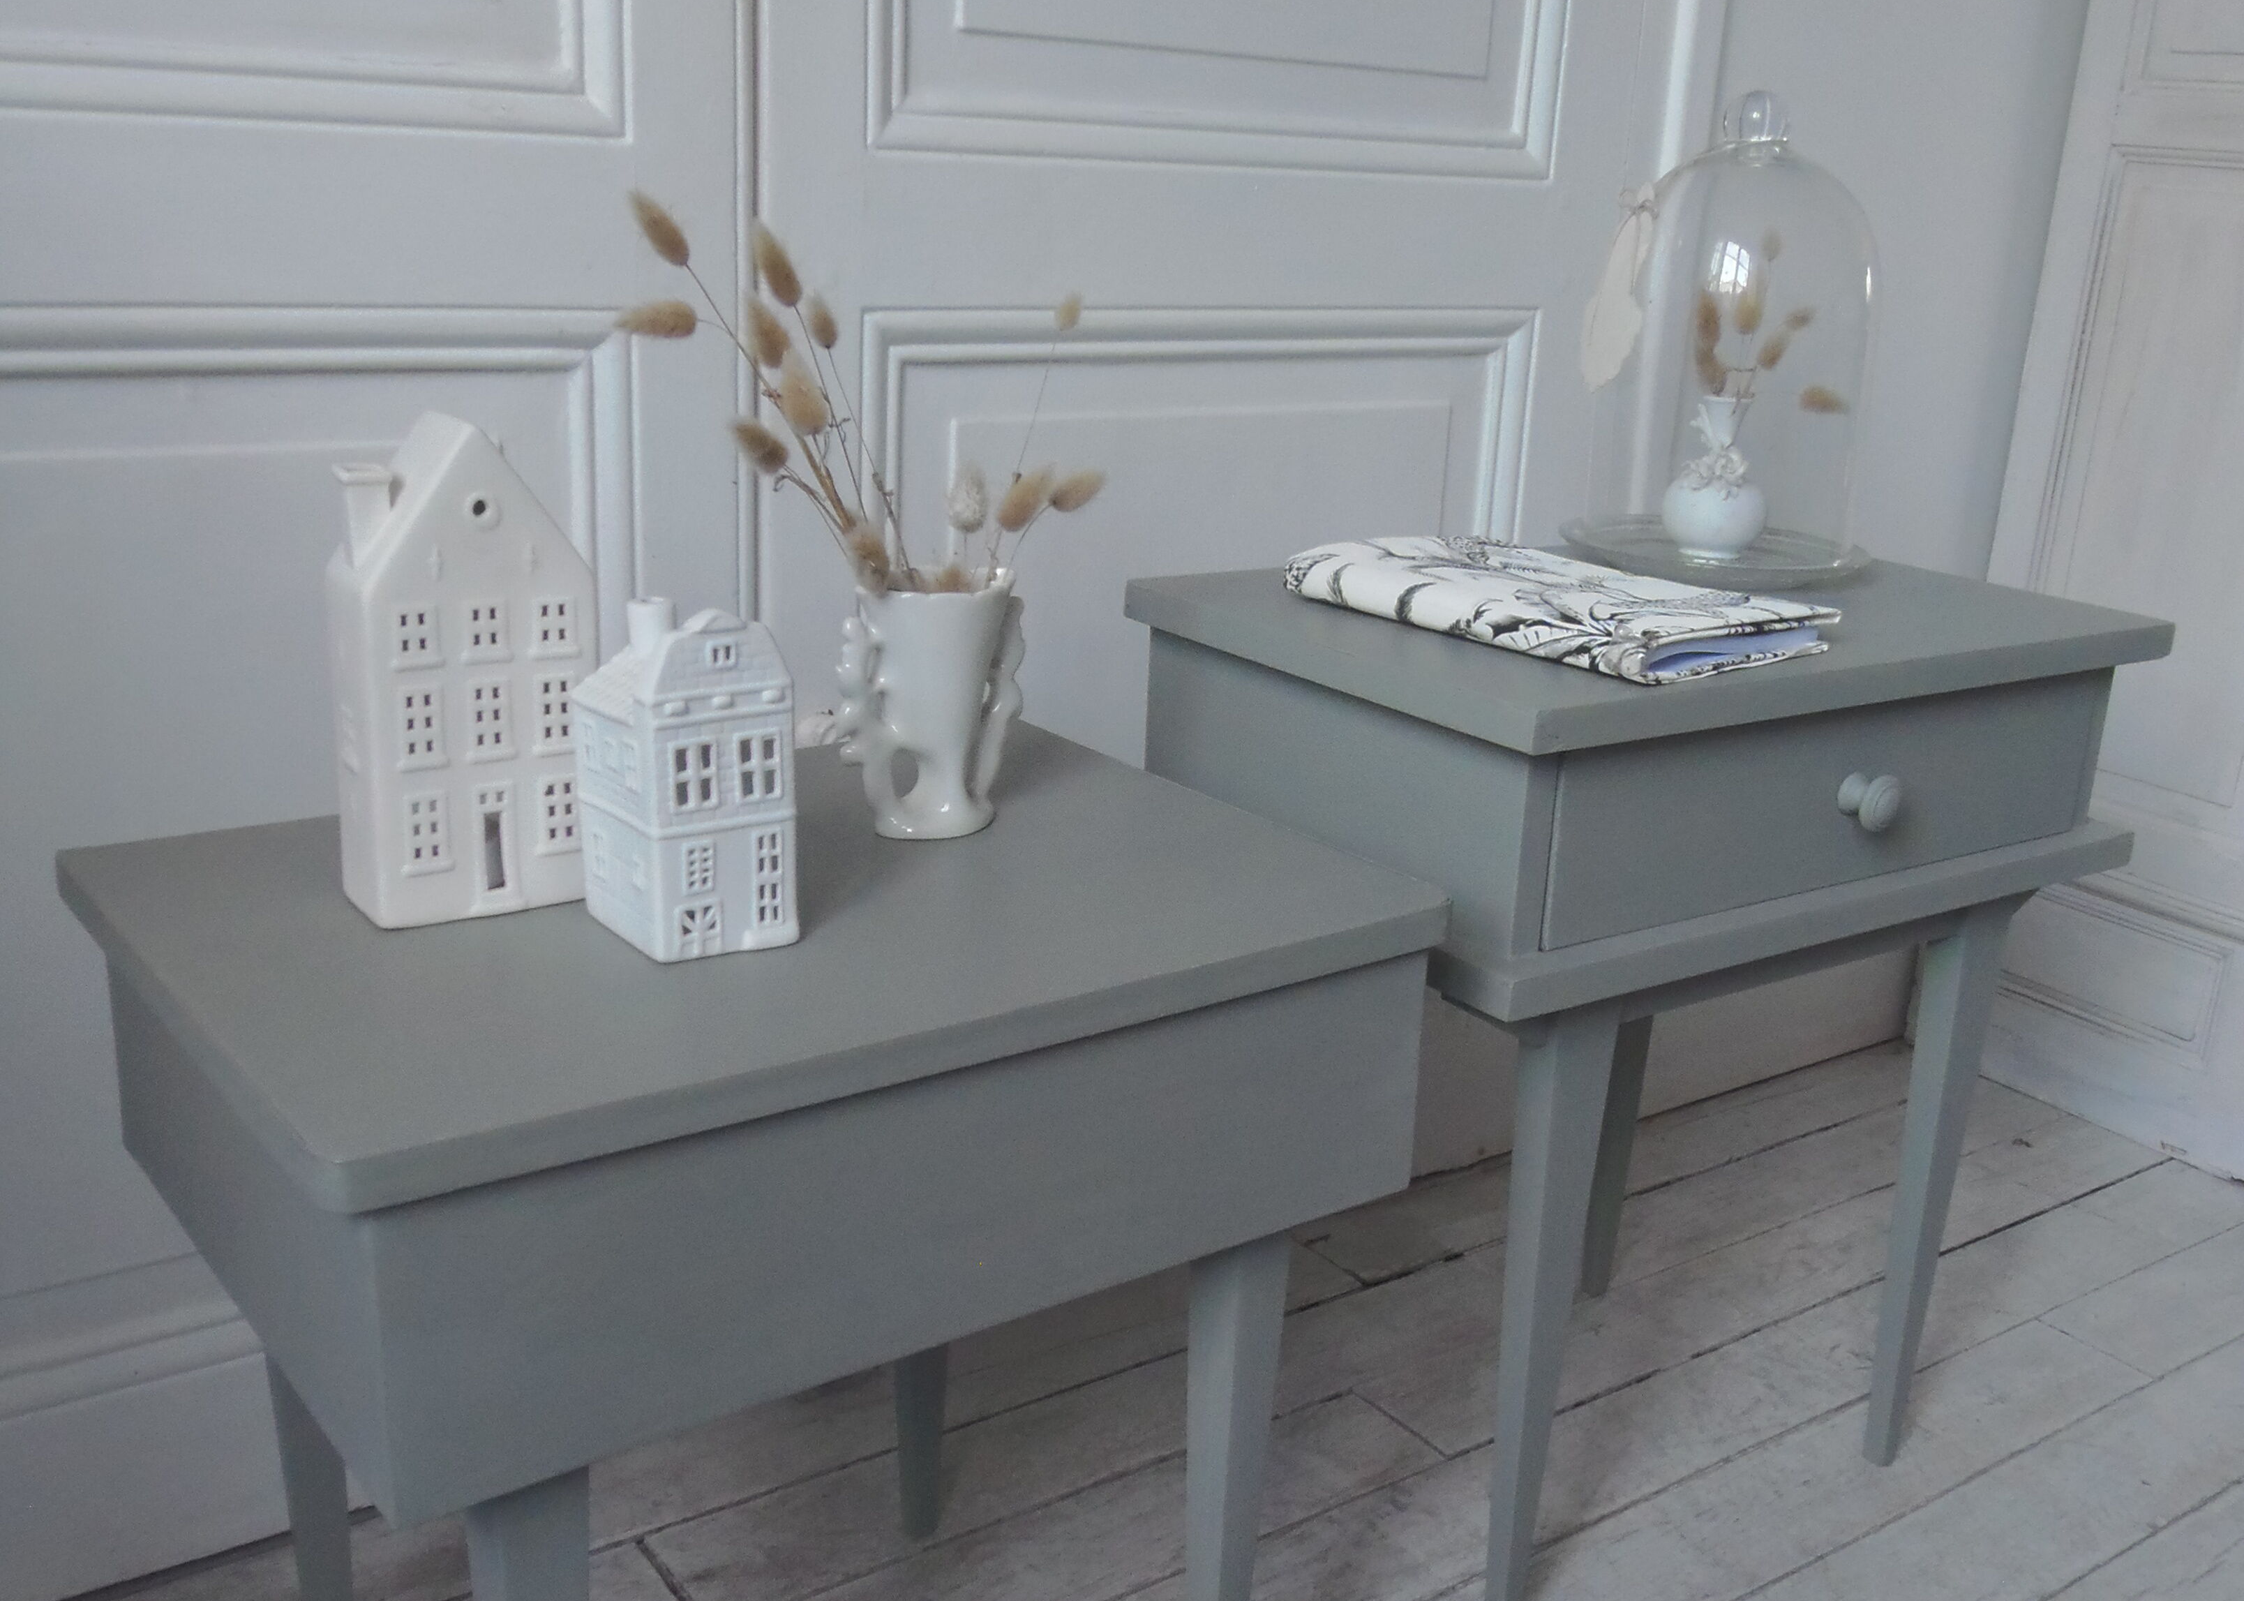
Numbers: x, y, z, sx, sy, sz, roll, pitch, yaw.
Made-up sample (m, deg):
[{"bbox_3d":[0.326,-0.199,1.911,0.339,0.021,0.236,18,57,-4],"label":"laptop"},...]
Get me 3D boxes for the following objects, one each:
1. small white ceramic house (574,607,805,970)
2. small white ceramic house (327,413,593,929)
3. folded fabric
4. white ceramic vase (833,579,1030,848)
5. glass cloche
[{"bbox_3d":[-0.173,-0.015,0.824,0.062,0.138,0.069,-10,21,-37],"label":"small white ceramic house"},{"bbox_3d":[-0.266,-0.057,0.840,0.094,0.200,0.054,-9,20,-34],"label":"small white ceramic house"},{"bbox_3d":[0.233,-0.111,1.129,0.160,0.025,0.247,-10,21,-37],"label":"folded fabric"},{"bbox_3d":[-0.086,-0.045,0.980,0.095,0.116,0.070,-6,19,-29],"label":"white ceramic vase"},{"bbox_3d":[0.390,-0.288,1.290,0.196,0.290,0.196,-8,20,-34],"label":"glass cloche"}]

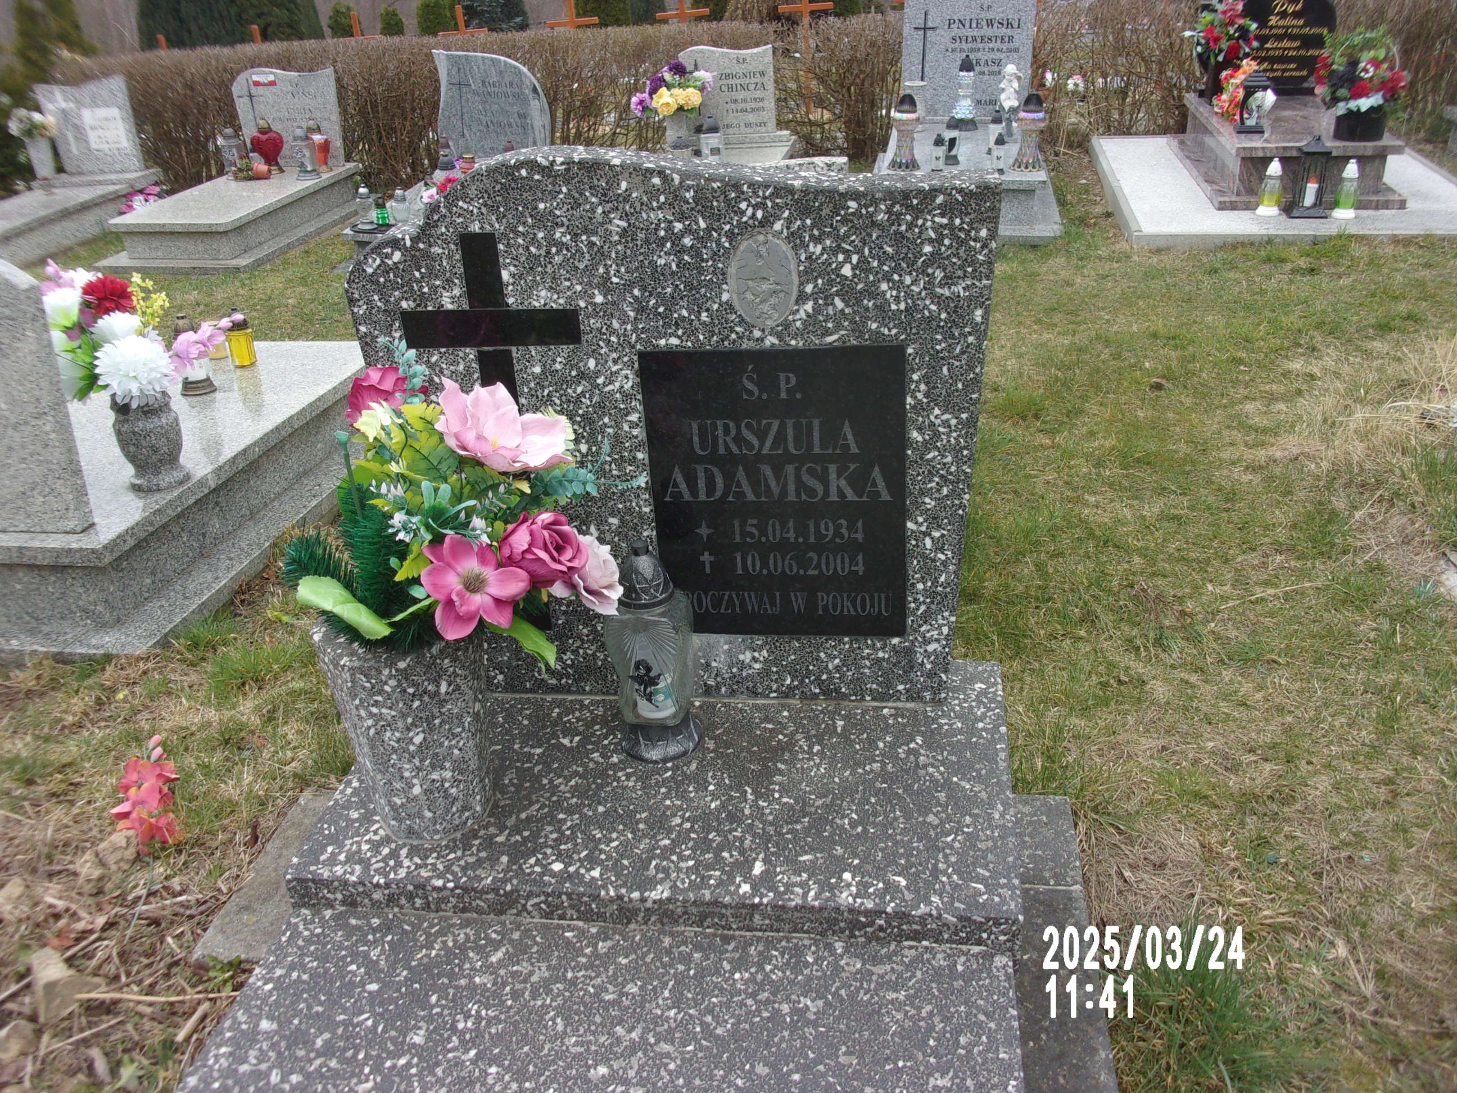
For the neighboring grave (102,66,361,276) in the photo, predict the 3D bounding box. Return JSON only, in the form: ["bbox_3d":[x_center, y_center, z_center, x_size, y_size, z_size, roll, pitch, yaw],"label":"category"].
[{"bbox_3d":[-2.818,-2.220,6.784,0.870,0.840,1.960,2,28,9],"label":"neighboring grave"}]

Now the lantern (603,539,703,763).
[{"bbox_3d":[-0.109,0.139,1.672,0.130,0.330,0.125,1,28,10],"label":"lantern"}]

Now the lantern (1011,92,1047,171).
[{"bbox_3d":[1.414,-1.939,5.492,0.160,0.339,0.160,2,28,10],"label":"lantern"}]

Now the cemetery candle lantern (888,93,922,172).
[{"bbox_3d":[0.849,-2.006,5.674,0.155,0.344,0.155,2,28,10],"label":"cemetery candle lantern"}]

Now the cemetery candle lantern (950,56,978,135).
[{"bbox_3d":[1.265,-2.387,6.186,0.145,0.386,0.145,2,28,10],"label":"cemetery candle lantern"}]

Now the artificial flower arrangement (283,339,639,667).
[{"bbox_3d":[-0.322,-0.053,1.420,0.430,0.400,0.340,1,28,10],"label":"artificial flower arrangement"}]

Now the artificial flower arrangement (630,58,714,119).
[{"bbox_3d":[-0.306,-2.456,6.334,0.420,0.285,0.330,2,28,10],"label":"artificial flower arrangement"}]

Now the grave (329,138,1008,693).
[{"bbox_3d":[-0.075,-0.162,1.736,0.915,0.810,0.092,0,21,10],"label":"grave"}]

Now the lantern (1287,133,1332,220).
[{"bbox_3d":[2.653,-1.672,5.311,0.170,0.338,0.170,7,29,19],"label":"lantern"}]

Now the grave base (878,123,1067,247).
[{"bbox_3d":[1.256,-1.965,6.232,0.850,0.270,2.000,2,28,10],"label":"grave base"}]

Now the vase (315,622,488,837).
[{"bbox_3d":[-0.418,0.230,1.599,0.220,0.295,0.215,1,28,10],"label":"vase"}]

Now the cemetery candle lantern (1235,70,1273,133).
[{"bbox_3d":[2.542,-2.140,5.677,0.165,0.275,0.150,2,29,12],"label":"cemetery candle lantern"}]

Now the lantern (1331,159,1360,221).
[{"bbox_3d":[2.757,-1.591,5.229,0.115,0.247,0.115,2,29,12],"label":"lantern"}]

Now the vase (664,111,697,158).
[{"bbox_3d":[-0.259,-2.200,6.300,0.170,0.290,0.170,2,29,12],"label":"vase"}]

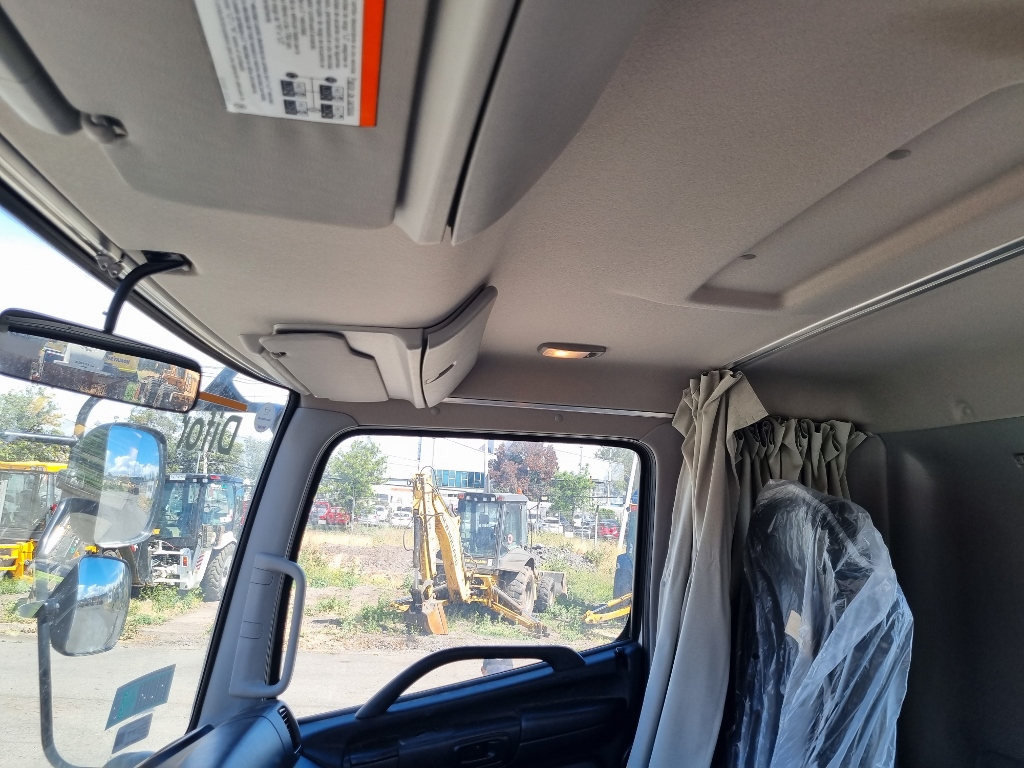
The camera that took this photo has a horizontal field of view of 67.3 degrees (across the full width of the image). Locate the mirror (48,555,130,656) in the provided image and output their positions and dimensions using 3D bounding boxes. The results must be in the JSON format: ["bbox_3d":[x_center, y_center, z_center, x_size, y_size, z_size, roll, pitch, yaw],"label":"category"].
[{"bbox_3d":[-1.071,0.562,1.950,0.095,0.243,0.160,-6,-11,22],"label":"mirror"}]

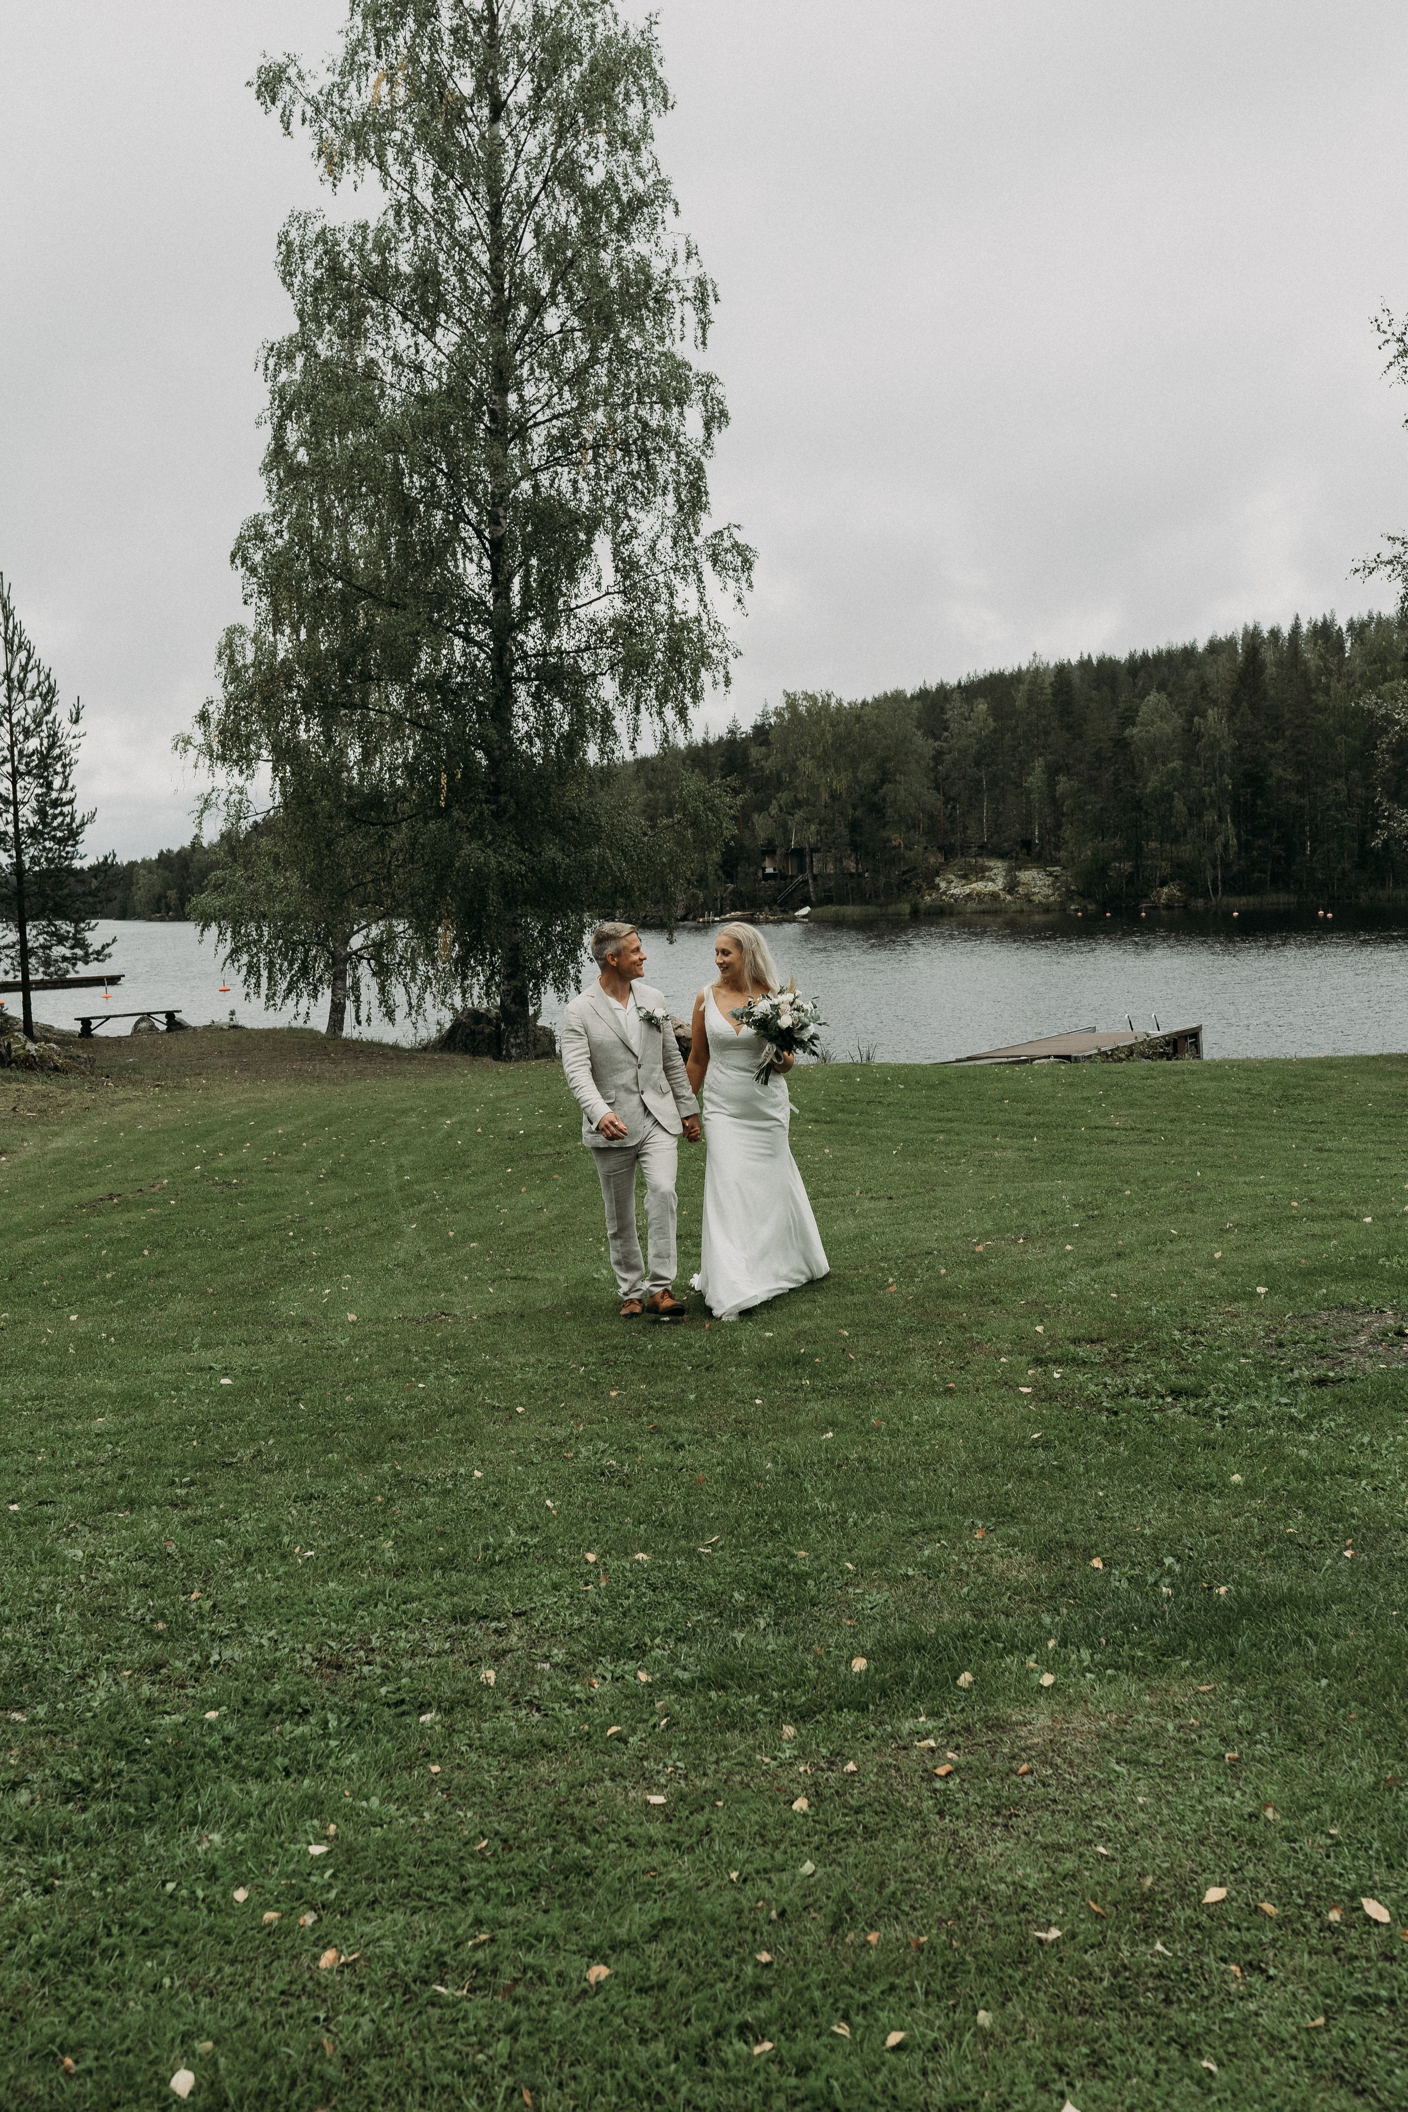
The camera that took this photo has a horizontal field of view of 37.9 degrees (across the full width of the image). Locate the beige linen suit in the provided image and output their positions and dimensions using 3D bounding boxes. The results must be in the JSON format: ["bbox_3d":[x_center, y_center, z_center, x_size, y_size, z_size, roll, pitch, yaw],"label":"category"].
[{"bbox_3d":[-0.342,0.376,9.450,0.580,1.430,0.420,-2,5,-16],"label":"beige linen suit"}]

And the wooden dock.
[{"bbox_3d":[5.782,0.013,31.000,1.900,0.600,7.000,1,5,25],"label":"wooden dock"}]

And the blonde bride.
[{"bbox_3d":[0.244,0.279,9.500,0.640,1.760,0.700,0,5,5],"label":"blonde bride"}]

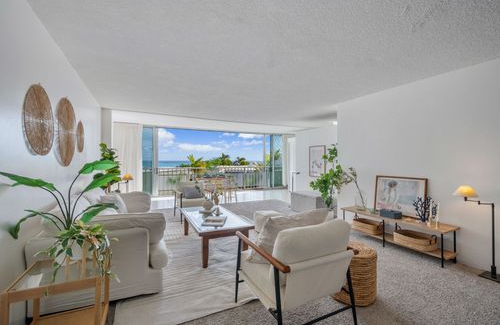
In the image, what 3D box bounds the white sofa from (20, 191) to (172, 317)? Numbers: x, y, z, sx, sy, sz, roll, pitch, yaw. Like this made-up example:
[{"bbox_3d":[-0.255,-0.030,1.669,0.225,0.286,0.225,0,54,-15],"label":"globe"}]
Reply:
[{"bbox_3d":[-1.739,0.820,2.966,1.020,0.880,2.050,0,0,-26],"label":"white sofa"}]

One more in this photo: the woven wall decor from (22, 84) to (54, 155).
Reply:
[{"bbox_3d":[-1.677,-0.330,1.859,0.050,0.580,0.610,0,0,-26],"label":"woven wall decor"}]

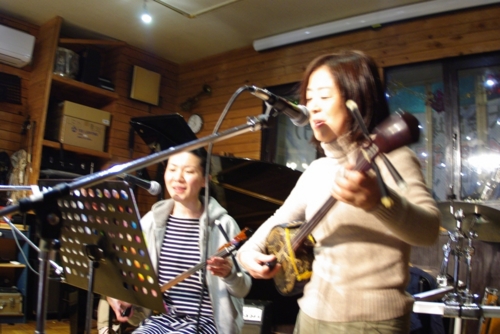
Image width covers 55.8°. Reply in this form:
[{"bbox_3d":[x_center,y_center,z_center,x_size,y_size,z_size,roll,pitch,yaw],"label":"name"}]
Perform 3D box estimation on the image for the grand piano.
[{"bbox_3d":[-0.270,0.545,3.365,1.800,1.620,1.500,-3,-10,39],"label":"grand piano"}]

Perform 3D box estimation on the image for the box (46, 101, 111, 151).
[{"bbox_3d":[-1.549,-0.338,4.210,0.340,0.355,0.420,-3,-10,39],"label":"box"}]

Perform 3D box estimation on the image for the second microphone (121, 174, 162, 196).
[{"bbox_3d":[-0.412,0.067,1.790,0.172,0.052,0.052,20,-14,-23],"label":"second microphone"}]

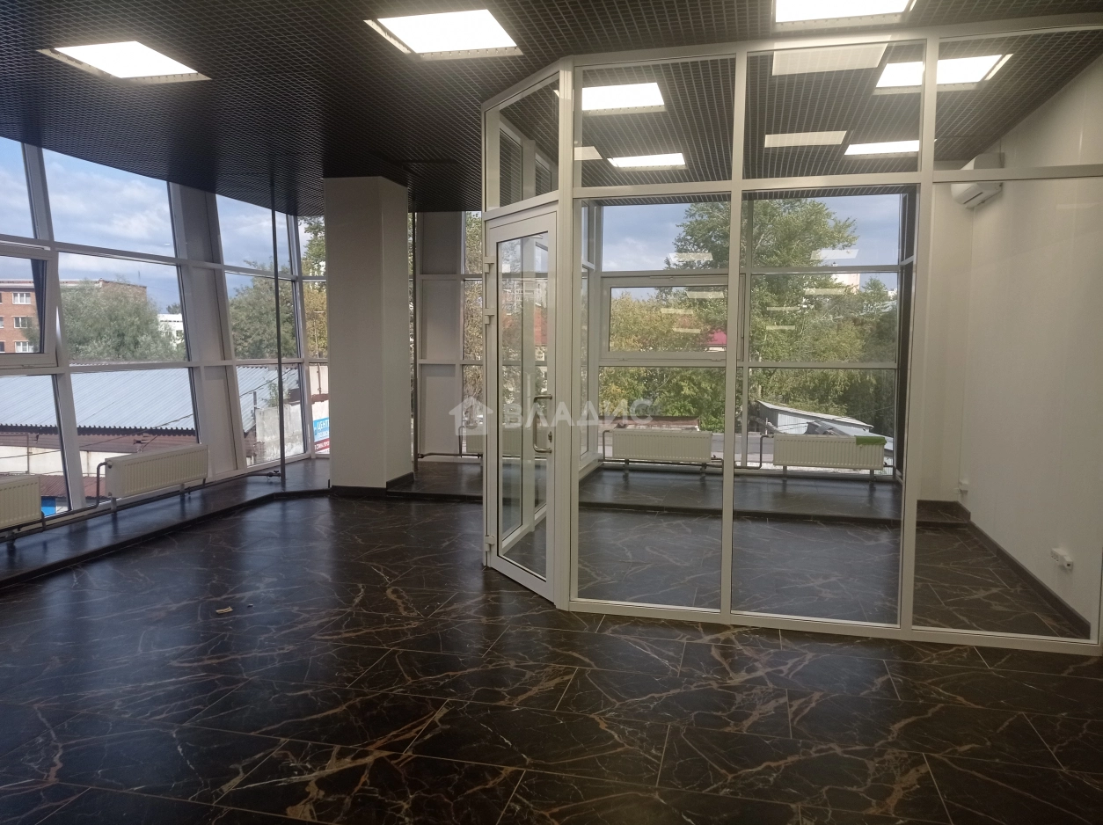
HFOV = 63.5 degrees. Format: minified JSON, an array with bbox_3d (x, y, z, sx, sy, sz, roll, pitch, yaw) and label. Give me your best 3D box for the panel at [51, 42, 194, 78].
[{"bbox_3d":[-2.208,-1.850,4.646,0.580,0.050,0.580,1,5,13],"label":"panel"}]

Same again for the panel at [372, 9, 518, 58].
[{"bbox_3d":[-0.488,-1.802,4.205,0.580,0.050,0.580,1,5,13],"label":"panel"}]

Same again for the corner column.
[{"bbox_3d":[-1.687,-0.701,8.308,0.550,2.843,0.570,1,5,13],"label":"corner column"}]

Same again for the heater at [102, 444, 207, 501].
[{"bbox_3d":[-3.198,0.467,7.292,0.120,0.305,1.080,2,5,15],"label":"heater"}]

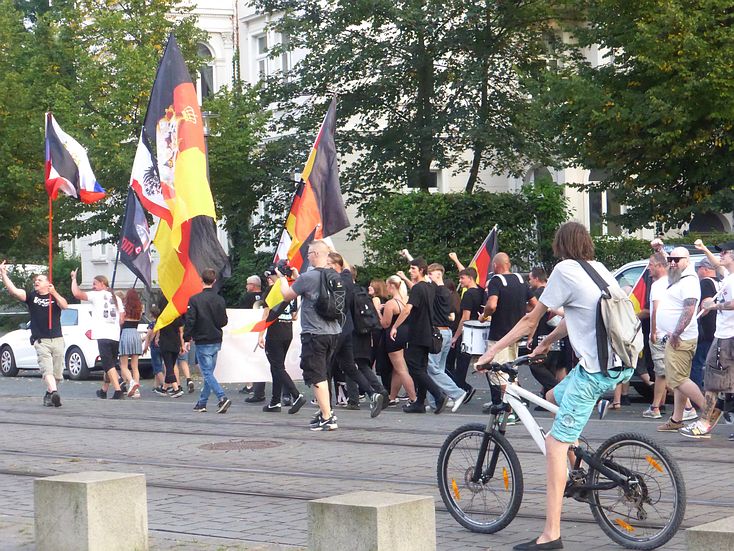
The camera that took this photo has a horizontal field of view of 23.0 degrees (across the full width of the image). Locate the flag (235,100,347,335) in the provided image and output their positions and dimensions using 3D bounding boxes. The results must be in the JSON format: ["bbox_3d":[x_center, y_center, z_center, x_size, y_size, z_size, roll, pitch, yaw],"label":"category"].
[{"bbox_3d":[-0.921,-0.698,21.700,1.300,2.750,0.600,-2,0,-6],"label":"flag"}]

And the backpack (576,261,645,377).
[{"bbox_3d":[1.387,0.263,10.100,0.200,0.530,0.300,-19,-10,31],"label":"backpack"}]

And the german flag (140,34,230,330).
[{"bbox_3d":[-2.477,-1.269,24.600,1.200,3.950,0.650,-2,0,-6],"label":"german flag"}]

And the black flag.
[{"bbox_3d":[-3.249,-0.519,25.300,0.460,1.380,0.350,-2,0,-6],"label":"black flag"}]

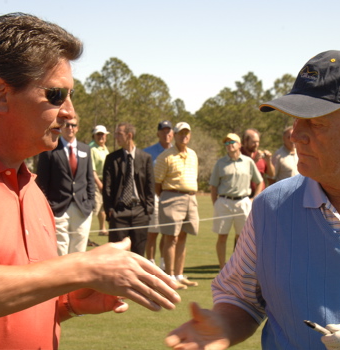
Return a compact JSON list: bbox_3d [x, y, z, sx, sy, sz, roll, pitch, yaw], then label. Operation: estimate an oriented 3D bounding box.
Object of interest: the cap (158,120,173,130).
[{"bbox_3d":[-0.047,-0.581,13.500,0.180,0.130,0.260,-1,2,-20],"label":"cap"}]

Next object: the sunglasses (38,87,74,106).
[{"bbox_3d":[-0.245,-0.156,2.170,0.130,0.045,0.145,8,5,24],"label":"sunglasses"}]

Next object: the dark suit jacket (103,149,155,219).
[{"bbox_3d":[-0.418,0.088,11.200,0.510,0.740,0.290,0,2,0],"label":"dark suit jacket"}]

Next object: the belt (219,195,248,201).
[{"bbox_3d":[0.730,0.253,13.100,0.360,0.050,0.270,0,2,0],"label":"belt"}]

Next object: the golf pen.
[{"bbox_3d":[0.303,0.299,2.100,0.135,0.012,0.012,28,-1,-6],"label":"golf pen"}]

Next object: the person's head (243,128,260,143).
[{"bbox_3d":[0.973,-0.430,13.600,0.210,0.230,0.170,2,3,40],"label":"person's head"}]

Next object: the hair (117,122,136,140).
[{"bbox_3d":[-0.425,-0.435,11.250,0.190,0.165,0.165,-1,2,-25],"label":"hair"}]

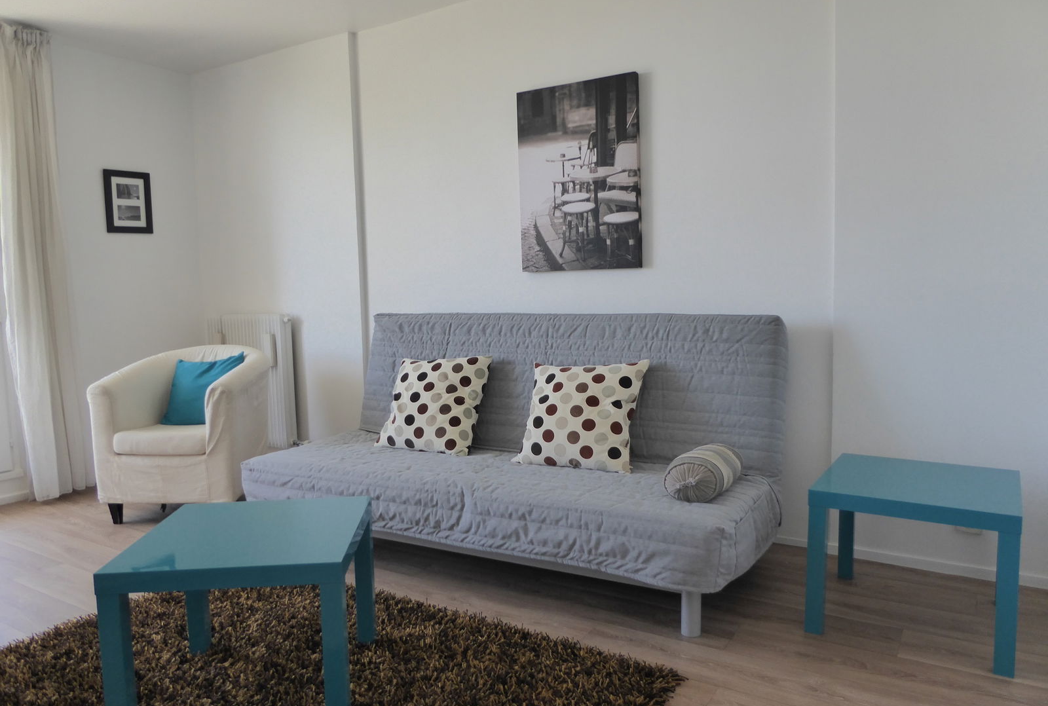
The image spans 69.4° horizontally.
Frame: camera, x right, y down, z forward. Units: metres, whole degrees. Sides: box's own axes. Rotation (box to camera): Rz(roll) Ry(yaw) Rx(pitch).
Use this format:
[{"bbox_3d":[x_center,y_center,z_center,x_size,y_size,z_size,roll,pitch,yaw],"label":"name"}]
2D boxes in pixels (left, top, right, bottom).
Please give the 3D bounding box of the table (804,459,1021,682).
[{"bbox_3d":[1.256,0.629,2.425,0.550,0.450,0.550,2,6,33],"label":"table"}]

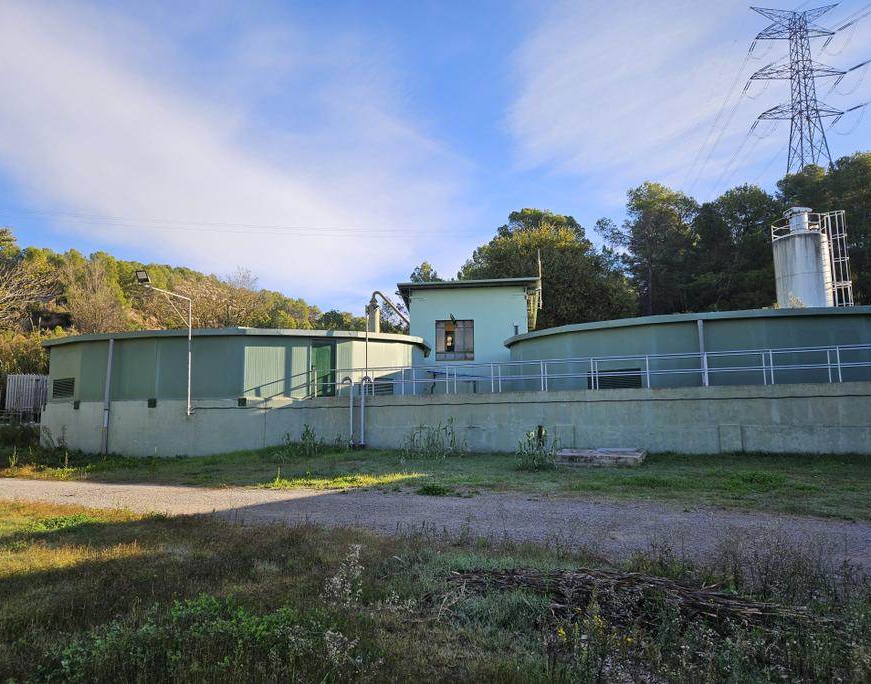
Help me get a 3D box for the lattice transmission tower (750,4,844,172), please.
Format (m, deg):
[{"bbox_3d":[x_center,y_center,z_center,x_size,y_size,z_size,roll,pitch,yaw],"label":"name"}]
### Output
[{"bbox_3d":[65.061,-42.183,106.319,16.200,37.000,6.800,-1,-7,6],"label":"lattice transmission tower"}]

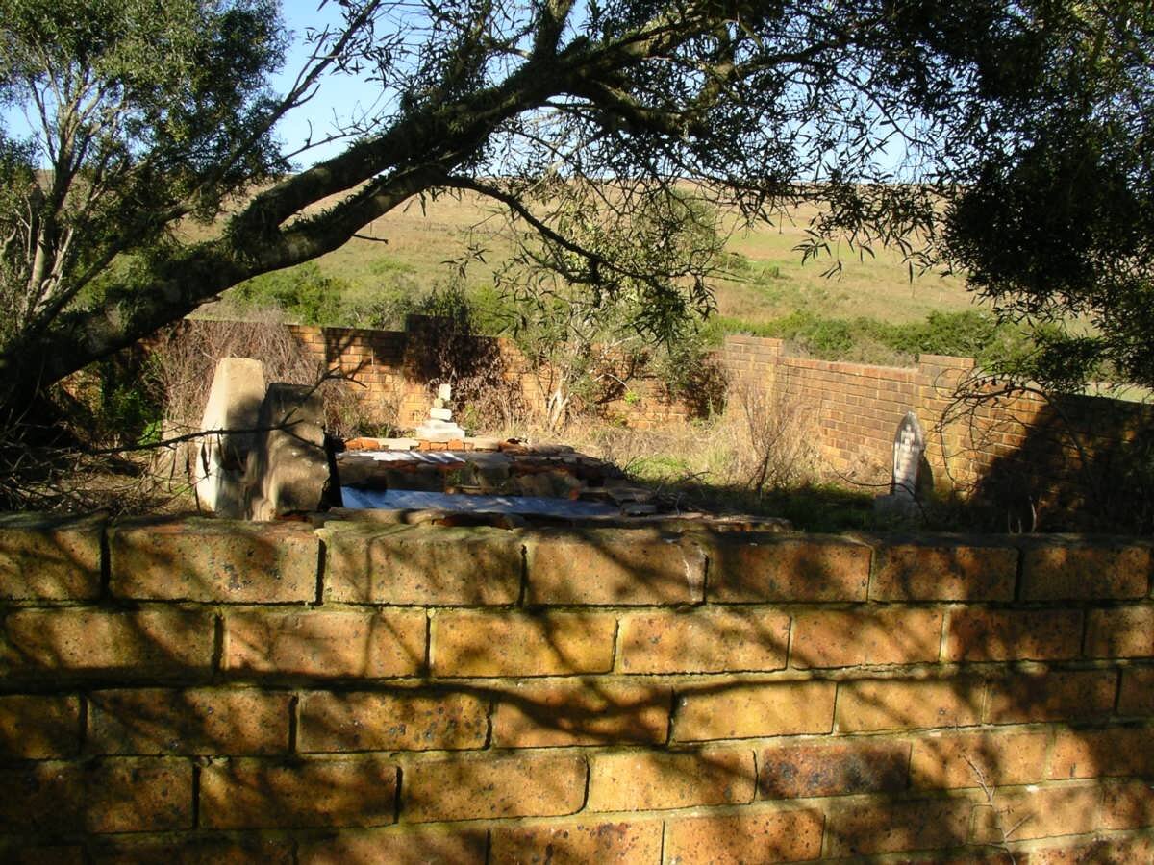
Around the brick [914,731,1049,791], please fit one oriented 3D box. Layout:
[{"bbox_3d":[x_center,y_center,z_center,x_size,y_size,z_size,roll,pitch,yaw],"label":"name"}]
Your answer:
[{"bbox_3d":[0.542,0.448,1.754,0.223,0.074,0.106,3,7,-19],"label":"brick"}]

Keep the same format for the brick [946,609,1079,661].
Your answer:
[{"bbox_3d":[0.585,0.271,1.734,0.222,0.073,0.106,2,5,-18],"label":"brick"}]

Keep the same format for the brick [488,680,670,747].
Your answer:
[{"bbox_3d":[-0.010,0.338,1.554,0.225,0.076,0.106,3,7,-19],"label":"brick"}]

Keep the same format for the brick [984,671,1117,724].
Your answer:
[{"bbox_3d":[0.645,0.363,1.765,0.222,0.073,0.106,2,5,-18],"label":"brick"}]

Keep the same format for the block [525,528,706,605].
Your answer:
[{"bbox_3d":[0.034,0.165,1.544,0.226,0.077,0.106,3,7,-19],"label":"block"}]

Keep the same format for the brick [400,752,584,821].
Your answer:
[{"bbox_3d":[-0.114,0.420,1.530,0.225,0.075,0.106,3,7,-19],"label":"brick"}]

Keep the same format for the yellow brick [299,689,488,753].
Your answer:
[{"bbox_3d":[-0.227,0.329,1.479,0.221,0.072,0.106,3,7,-19],"label":"yellow brick"}]

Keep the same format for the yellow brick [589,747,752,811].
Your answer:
[{"bbox_3d":[0.105,0.431,1.593,0.222,0.073,0.106,2,5,-18],"label":"yellow brick"}]

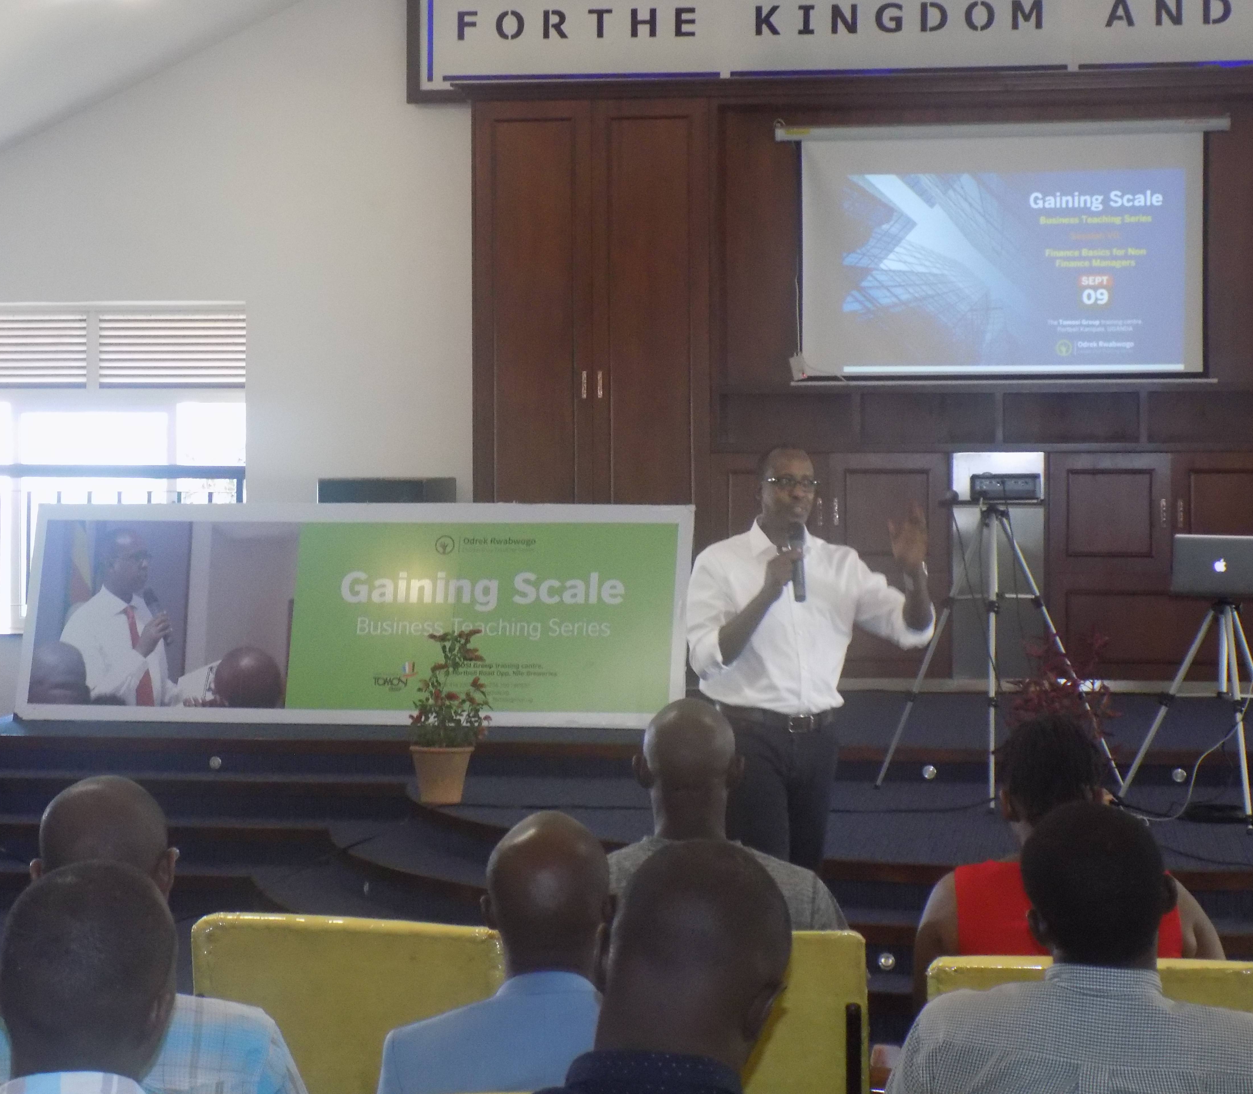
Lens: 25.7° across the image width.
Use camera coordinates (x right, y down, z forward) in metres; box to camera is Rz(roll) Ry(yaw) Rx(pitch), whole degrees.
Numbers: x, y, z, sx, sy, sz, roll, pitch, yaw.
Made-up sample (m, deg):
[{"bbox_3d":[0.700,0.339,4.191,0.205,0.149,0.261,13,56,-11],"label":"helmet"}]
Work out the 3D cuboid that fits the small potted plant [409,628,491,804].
[{"bbox_3d":[-0.654,0.630,10.170,0.310,0.650,0.300,0,1,8],"label":"small potted plant"}]

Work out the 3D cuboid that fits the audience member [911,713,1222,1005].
[{"bbox_3d":[0.670,0.870,4.360,0.480,1.250,0.820,0,1,3],"label":"audience member"}]

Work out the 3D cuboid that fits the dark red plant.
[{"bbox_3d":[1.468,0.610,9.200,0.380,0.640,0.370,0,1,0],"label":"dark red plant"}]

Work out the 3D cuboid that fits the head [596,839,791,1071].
[{"bbox_3d":[0.067,0.380,2.540,0.170,0.235,0.210,7,1,10],"label":"head"}]

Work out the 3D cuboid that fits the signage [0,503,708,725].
[{"bbox_3d":[-1.209,0.294,12.020,3.000,1.000,0.050,0,-16,10],"label":"signage"}]

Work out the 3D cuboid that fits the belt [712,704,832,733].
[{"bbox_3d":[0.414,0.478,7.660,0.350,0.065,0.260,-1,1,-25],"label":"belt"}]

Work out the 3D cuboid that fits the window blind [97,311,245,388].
[{"bbox_3d":[-2.435,-1.064,14.800,0.860,0.420,0.050,0,1,8],"label":"window blind"}]

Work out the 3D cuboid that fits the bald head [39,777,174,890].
[{"bbox_3d":[-0.645,0.400,3.420,0.168,0.235,0.205,-2,1,10],"label":"bald head"}]

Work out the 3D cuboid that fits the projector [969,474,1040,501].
[{"bbox_3d":[1.431,-0.224,10.330,0.270,0.090,0.220,0,6,8],"label":"projector"}]

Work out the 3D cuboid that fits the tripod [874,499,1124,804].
[{"bbox_3d":[1.392,0.388,10.250,0.970,1.120,0.820,0,1,9],"label":"tripod"}]

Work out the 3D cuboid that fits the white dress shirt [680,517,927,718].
[{"bbox_3d":[0.499,0.192,7.620,0.660,0.560,0.360,0,1,-20],"label":"white dress shirt"}]

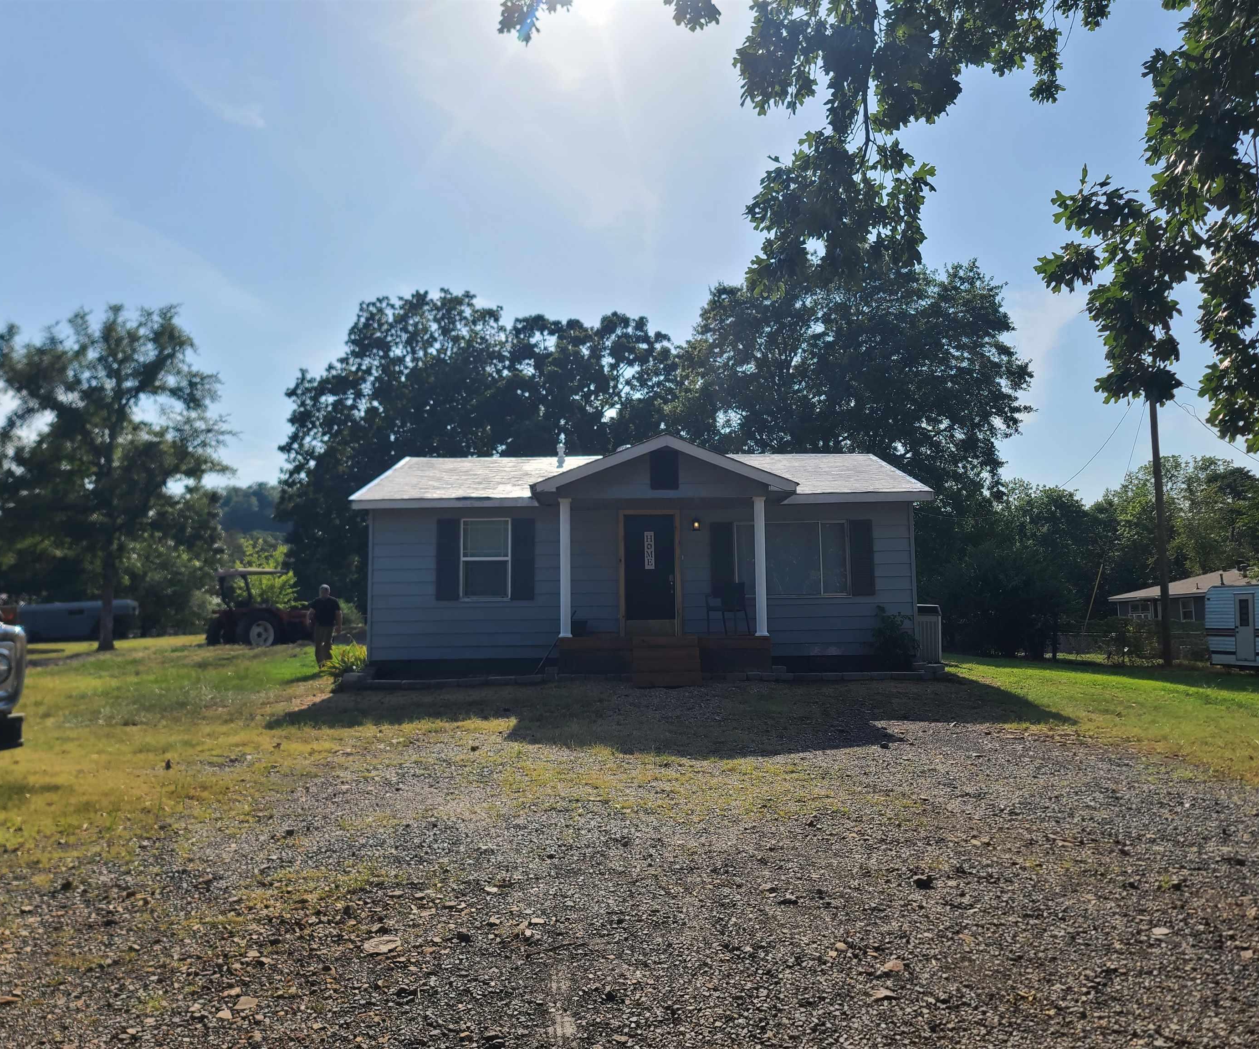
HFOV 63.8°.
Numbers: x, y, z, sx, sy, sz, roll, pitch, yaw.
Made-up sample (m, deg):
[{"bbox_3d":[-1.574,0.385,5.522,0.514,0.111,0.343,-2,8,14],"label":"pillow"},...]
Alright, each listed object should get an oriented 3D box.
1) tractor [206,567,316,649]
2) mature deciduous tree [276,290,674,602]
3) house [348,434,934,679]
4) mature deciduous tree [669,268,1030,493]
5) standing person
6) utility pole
[{"bbox_3d":[-10.227,2.534,29.305,1.800,2.500,3.500,-4,-5,41],"label":"tractor"},{"bbox_3d":[-5.696,-2.149,37.219,14.691,13.199,12.487,-1,-4,0],"label":"mature deciduous tree"},{"bbox_3d":[0.238,0.613,20.151,9.700,4.250,10.100,-1,-4,1],"label":"house"},{"bbox_3d":[8.372,-2.767,38.250,13.766,14.642,13.078,-1,-4,0],"label":"mature deciduous tree"},{"bbox_3d":[-6.337,2.125,21.012,0.680,1.770,0.450,0,-4,-11],"label":"standing person"},{"bbox_3d":[16.303,-0.142,31.061,0.300,8.927,0.300,-1,-4,0],"label":"utility pole"}]

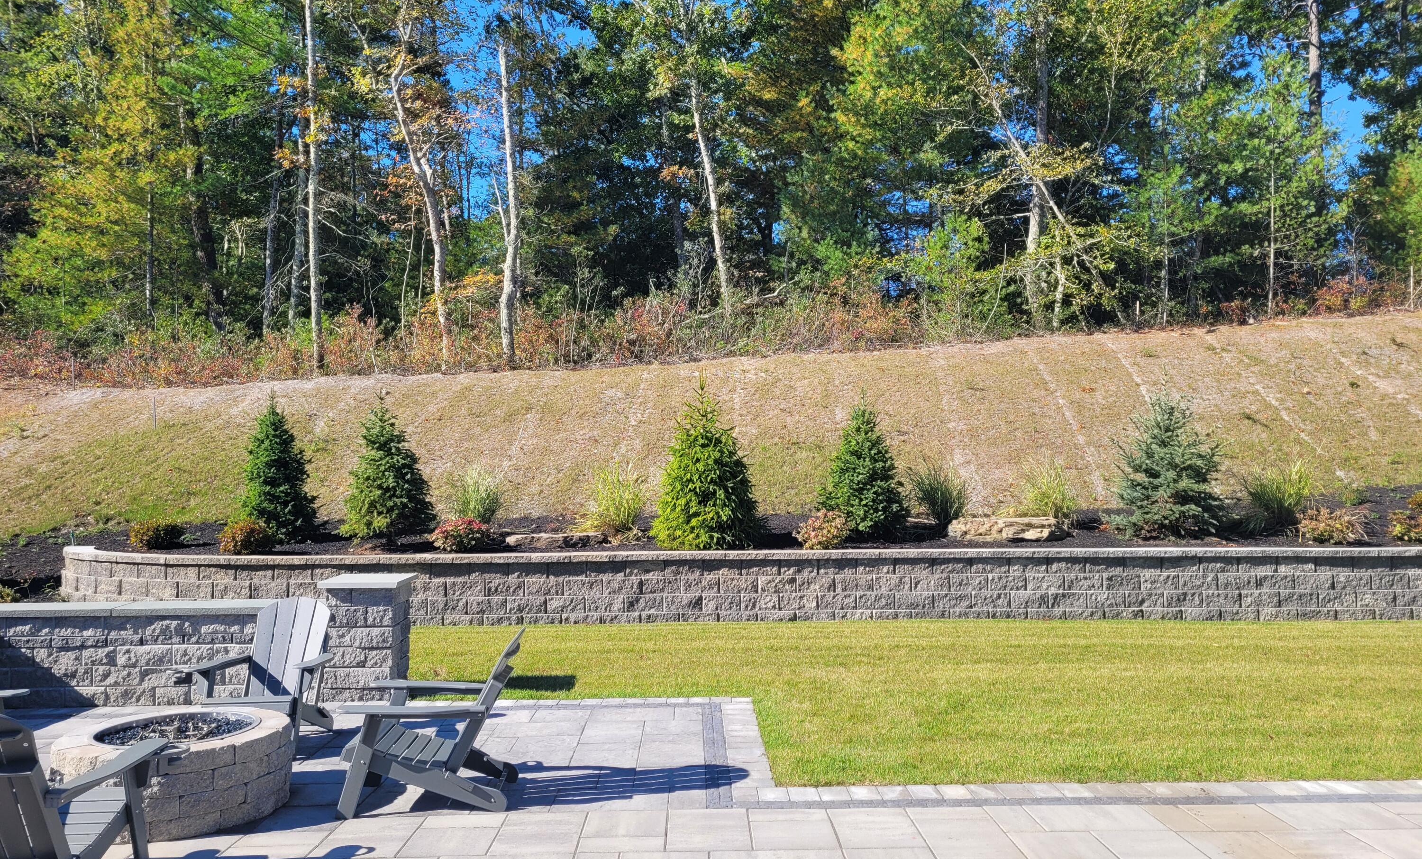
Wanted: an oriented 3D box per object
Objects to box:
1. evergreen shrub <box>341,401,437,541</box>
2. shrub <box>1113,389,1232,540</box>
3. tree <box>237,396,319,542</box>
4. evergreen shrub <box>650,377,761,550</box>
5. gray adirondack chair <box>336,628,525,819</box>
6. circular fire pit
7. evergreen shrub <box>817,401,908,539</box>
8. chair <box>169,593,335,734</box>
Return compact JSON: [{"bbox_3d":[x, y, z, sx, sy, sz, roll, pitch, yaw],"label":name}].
[{"bbox_3d":[-4.019,0.505,13.300,1.191,1.854,1.191,0,-2,-1],"label":"evergreen shrub"},{"bbox_3d":[5.878,0.433,13.650,1.457,1.931,1.457,0,-2,-1],"label":"shrub"},{"bbox_3d":[-5.497,0.493,13.550,1.018,1.903,1.018,0,-2,-1],"label":"tree"},{"bbox_3d":[-0.062,0.412,13.200,1.373,2.156,1.373,0,-2,-1],"label":"evergreen shrub"},{"bbox_3d":[-1.467,1.545,5.792,0.940,0.905,0.770,0,-2,-4],"label":"gray adirondack chair"},{"bbox_3d":[-2.841,1.800,5.679,1.137,0.404,1.137,0,-2,0],"label":"circular fire pit"},{"bbox_3d":[1.945,0.483,13.650,1.173,1.832,1.173,0,-2,-1],"label":"evergreen shrub"},{"bbox_3d":[-2.832,1.586,6.887,0.800,0.905,0.940,0,-2,-2],"label":"chair"}]

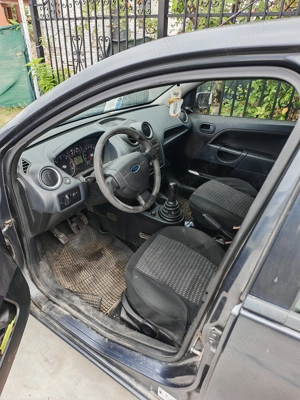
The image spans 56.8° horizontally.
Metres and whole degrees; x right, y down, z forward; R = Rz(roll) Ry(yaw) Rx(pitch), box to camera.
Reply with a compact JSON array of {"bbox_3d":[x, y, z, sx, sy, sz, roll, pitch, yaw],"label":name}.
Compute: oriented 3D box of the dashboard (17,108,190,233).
[{"bbox_3d":[-0.174,-0.276,1.672,0.440,0.435,1.330,20,37,30],"label":"dashboard"}]

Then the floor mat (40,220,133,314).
[{"bbox_3d":[-0.332,0.327,1.574,0.620,0.075,0.440,20,37,30],"label":"floor mat"}]

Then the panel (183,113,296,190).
[{"bbox_3d":[0.604,-0.321,1.966,0.940,0.555,0.110,20,37,30],"label":"panel"}]

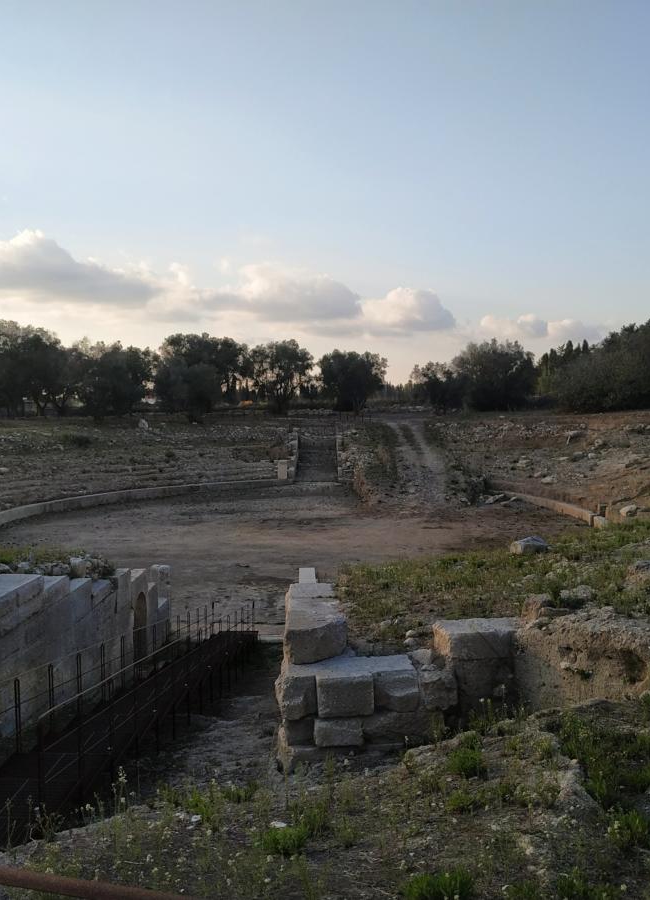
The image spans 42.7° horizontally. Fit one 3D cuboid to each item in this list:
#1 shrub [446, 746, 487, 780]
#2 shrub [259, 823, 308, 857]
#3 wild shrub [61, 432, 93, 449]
[{"bbox_3d":[1.321,2.934,7.800,0.390,0.280,0.370,0,4,0],"label":"shrub"},{"bbox_3d":[-0.265,2.524,5.400,0.310,0.180,0.290,0,4,0],"label":"shrub"},{"bbox_3d":[-22.075,-0.855,74.000,2.800,1.250,2.200,0,4,0],"label":"wild shrub"}]

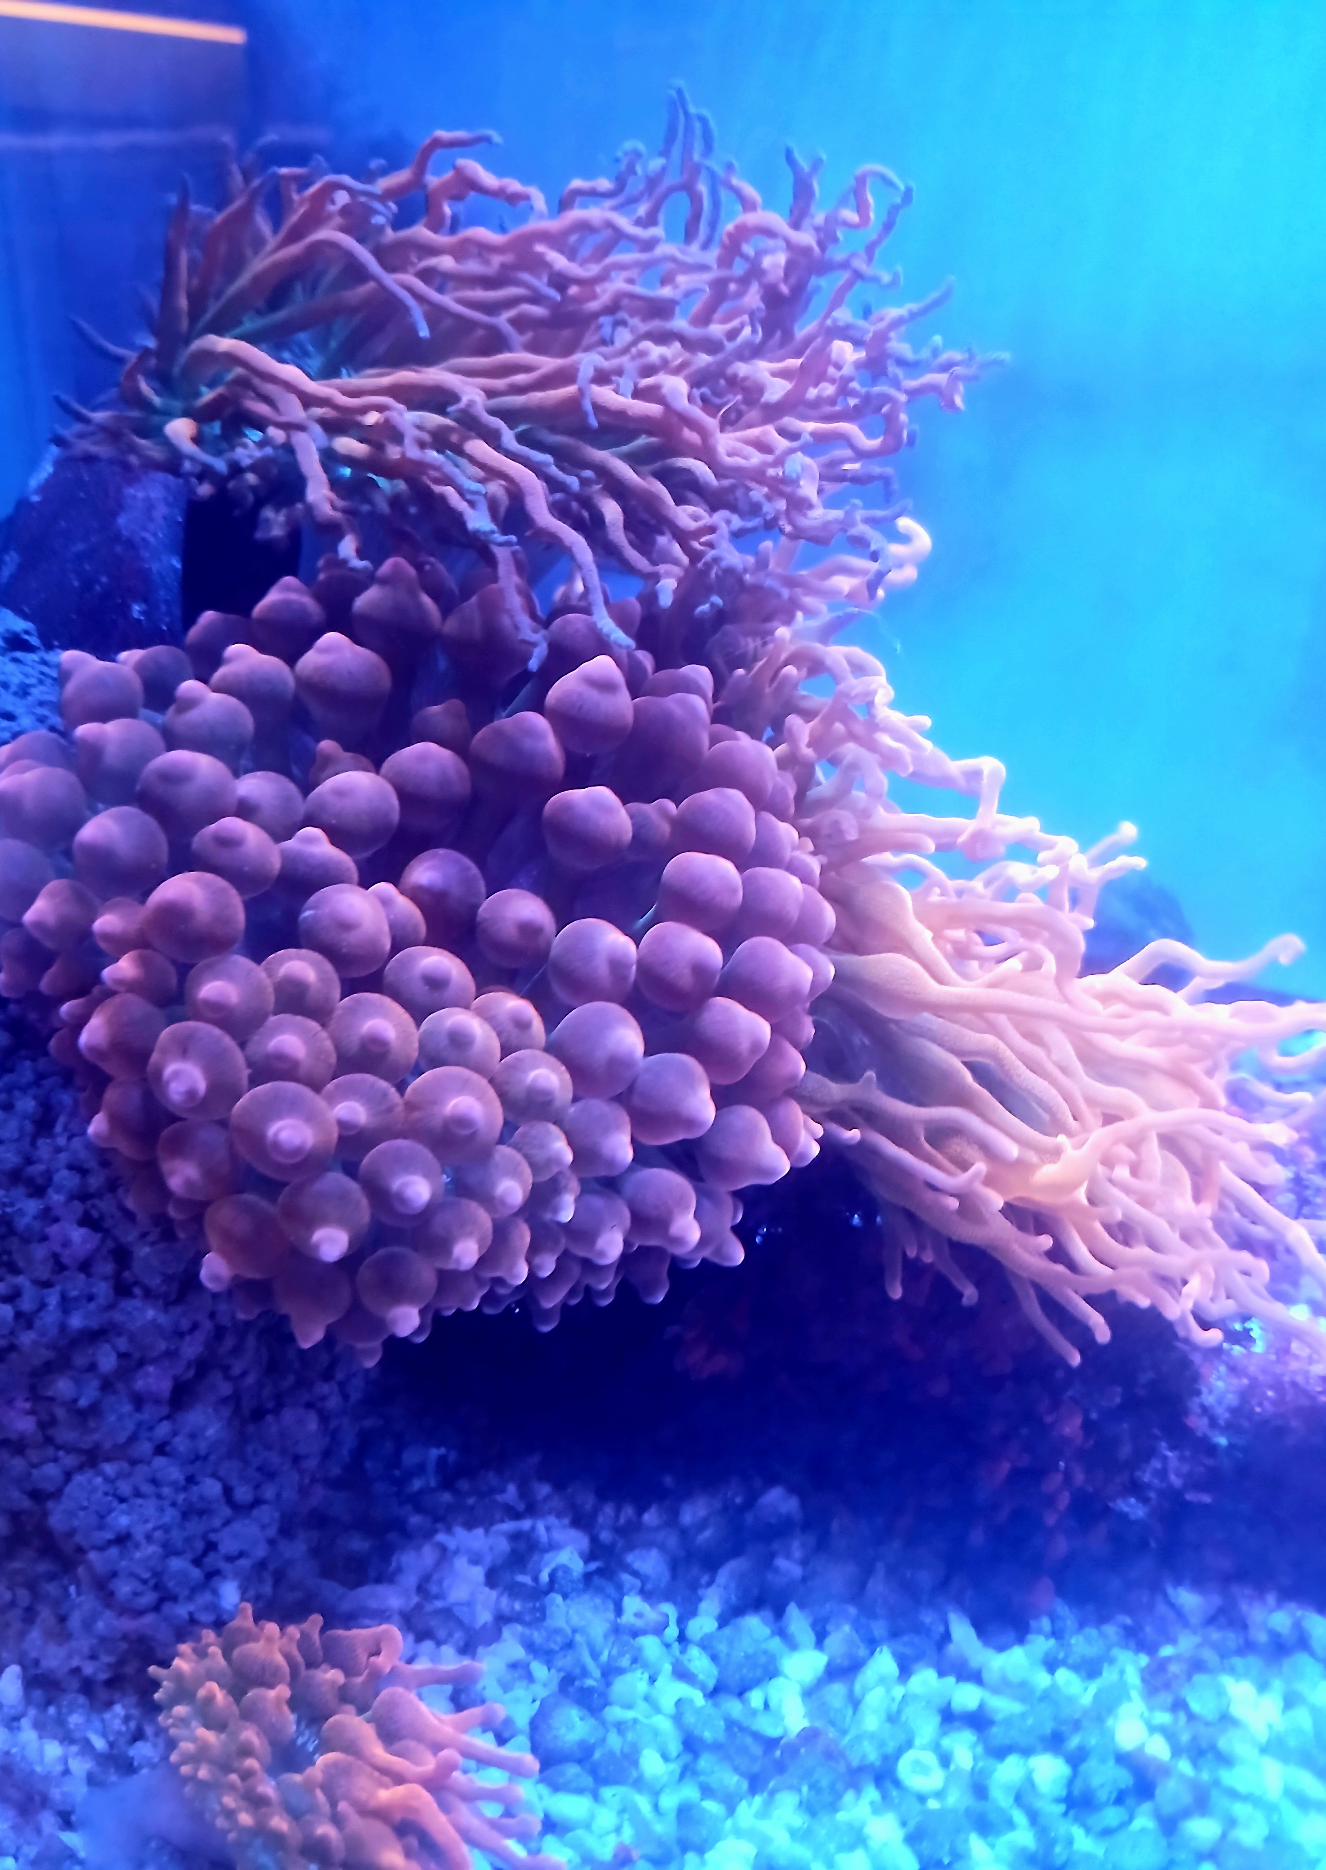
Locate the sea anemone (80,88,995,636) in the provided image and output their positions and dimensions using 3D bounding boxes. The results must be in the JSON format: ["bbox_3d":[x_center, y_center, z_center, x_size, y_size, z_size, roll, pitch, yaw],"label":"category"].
[{"bbox_3d":[-0.042,-0.169,0.430,0.250,0.140,0.170,0,8,0],"label":"sea anemone"}]

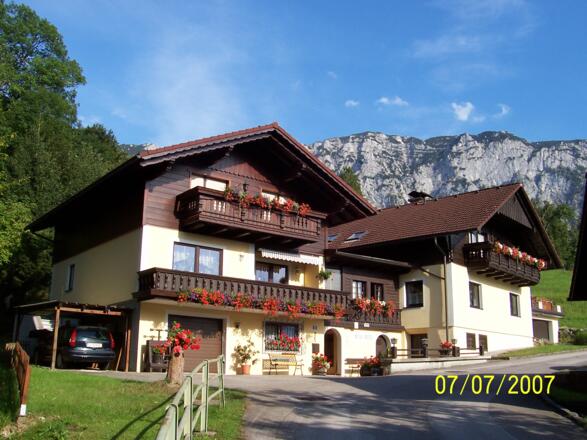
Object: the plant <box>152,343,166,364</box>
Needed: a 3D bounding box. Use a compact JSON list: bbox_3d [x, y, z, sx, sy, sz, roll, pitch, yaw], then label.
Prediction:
[{"bbox_3d":[-4.850,4.868,22.832,0.528,0.767,0.500,0,-14,0],"label":"plant"}]

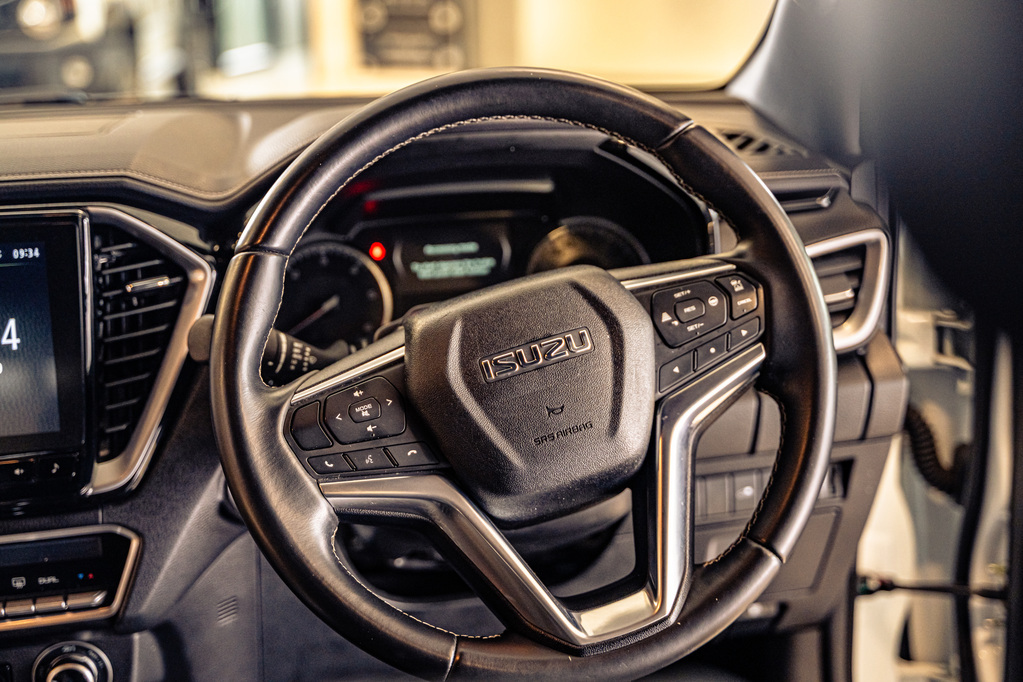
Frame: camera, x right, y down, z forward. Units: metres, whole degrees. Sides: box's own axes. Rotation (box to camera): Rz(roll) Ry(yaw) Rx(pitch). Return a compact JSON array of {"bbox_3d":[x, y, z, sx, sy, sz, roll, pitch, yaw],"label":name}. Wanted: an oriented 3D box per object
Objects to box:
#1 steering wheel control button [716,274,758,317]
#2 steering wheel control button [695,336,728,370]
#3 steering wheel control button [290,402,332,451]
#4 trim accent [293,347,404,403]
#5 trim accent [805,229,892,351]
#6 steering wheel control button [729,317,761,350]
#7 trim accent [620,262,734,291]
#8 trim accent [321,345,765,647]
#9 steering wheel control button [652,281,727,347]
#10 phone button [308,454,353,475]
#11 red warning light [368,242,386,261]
[{"bbox_3d":[0.141,-0.028,0.894,0.022,0.027,0.009,-18,-7,-7],"label":"steering wheel control button"},{"bbox_3d":[0.123,0.007,0.887,0.028,0.011,0.008,-27,-6,-8],"label":"steering wheel control button"},{"bbox_3d":[-0.117,0.050,0.837,0.020,0.027,0.009,-16,-7,-17],"label":"steering wheel control button"},{"bbox_3d":[-0.096,0.020,0.849,0.076,0.005,0.009,-25,-5,-18],"label":"trim accent"},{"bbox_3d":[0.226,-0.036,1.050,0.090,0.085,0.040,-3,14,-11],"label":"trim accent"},{"bbox_3d":[0.143,-0.004,0.890,0.027,0.009,0.008,-27,-6,-8],"label":"steering wheel control button"},{"bbox_3d":[0.103,-0.039,0.893,0.073,0.005,0.009,-9,-8,-6],"label":"trim accent"},{"bbox_3d":[0.042,0.107,0.860,0.286,0.139,0.036,-17,-7,-12],"label":"trim accent"},{"bbox_3d":[0.110,-0.019,0.890,0.048,0.037,0.010,-18,-7,-7],"label":"steering wheel control button"},{"bbox_3d":[-0.104,0.072,0.835,0.025,0.011,0.008,-7,-10,-16],"label":"phone button"},{"bbox_3d":[-0.098,-0.065,1.050,0.011,0.011,0.004,-3,2,-11],"label":"red warning light"}]

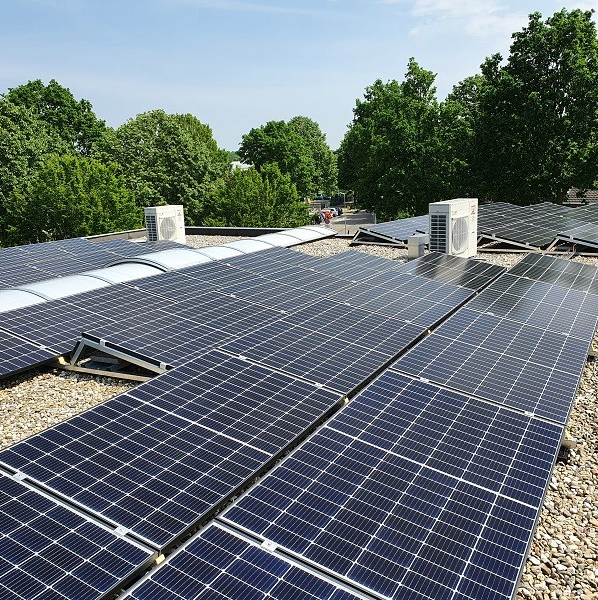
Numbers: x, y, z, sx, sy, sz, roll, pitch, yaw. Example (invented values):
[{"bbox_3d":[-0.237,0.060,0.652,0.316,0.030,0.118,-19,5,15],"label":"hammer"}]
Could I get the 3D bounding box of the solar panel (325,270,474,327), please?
[{"bbox_3d":[1.139,-0.037,6.345,1.040,0.040,1.755,17,19,26],"label":"solar panel"}]

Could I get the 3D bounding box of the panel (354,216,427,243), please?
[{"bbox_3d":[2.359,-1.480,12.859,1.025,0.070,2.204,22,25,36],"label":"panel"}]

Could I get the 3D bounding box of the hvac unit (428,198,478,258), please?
[{"bbox_3d":[2.542,-1.140,9.853,0.360,0.930,0.950,9,17,41],"label":"hvac unit"}]

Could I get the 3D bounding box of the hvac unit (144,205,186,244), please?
[{"bbox_3d":[-2.862,-1.578,12.989,0.330,0.865,0.830,5,14,30],"label":"hvac unit"}]

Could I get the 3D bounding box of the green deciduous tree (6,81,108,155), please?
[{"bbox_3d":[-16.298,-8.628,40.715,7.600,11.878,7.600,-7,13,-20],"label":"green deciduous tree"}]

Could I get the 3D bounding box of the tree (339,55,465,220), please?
[{"bbox_3d":[7.849,-9.917,45.691,9.080,15.620,9.080,0,13,10],"label":"tree"}]

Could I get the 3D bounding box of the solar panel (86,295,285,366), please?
[{"bbox_3d":[-0.888,0.255,5.465,1.025,0.070,1.730,16,19,26],"label":"solar panel"}]

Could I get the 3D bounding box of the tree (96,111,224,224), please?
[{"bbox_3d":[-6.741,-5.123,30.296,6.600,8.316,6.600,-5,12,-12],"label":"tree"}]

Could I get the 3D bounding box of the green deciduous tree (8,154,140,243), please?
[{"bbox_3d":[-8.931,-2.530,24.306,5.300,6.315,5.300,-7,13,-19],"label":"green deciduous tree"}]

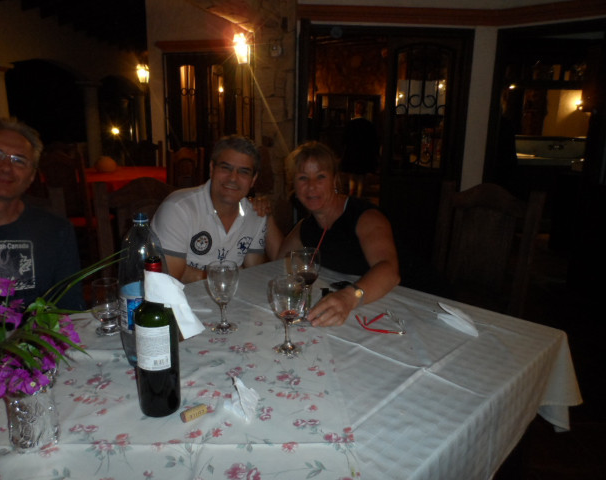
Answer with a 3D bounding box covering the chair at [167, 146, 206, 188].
[{"bbox_3d":[-1.380,-0.526,5.176,0.480,1.100,0.520,-5,14,-26],"label":"chair"}]

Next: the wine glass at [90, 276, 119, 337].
[{"bbox_3d":[-0.520,0.174,1.163,0.070,0.133,0.070,1,12,0],"label":"wine glass"}]

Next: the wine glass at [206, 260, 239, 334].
[{"bbox_3d":[-0.209,0.152,1.179,0.080,0.180,0.080,1,12,0],"label":"wine glass"}]

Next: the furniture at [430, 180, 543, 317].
[{"bbox_3d":[0.708,0.321,2.031,0.480,1.100,0.520,13,17,43],"label":"furniture"}]

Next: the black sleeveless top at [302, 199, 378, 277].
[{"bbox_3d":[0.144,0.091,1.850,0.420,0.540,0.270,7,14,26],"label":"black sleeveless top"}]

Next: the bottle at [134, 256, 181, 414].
[{"bbox_3d":[-0.278,0.181,0.848,0.076,0.300,0.076,1,12,0],"label":"bottle"}]

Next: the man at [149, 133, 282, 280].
[{"bbox_3d":[-0.335,0.244,1.720,0.560,1.271,0.750,-5,13,-26],"label":"man"}]

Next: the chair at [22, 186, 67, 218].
[{"bbox_3d":[-0.873,0.419,1.399,0.520,1.100,0.480,13,17,43],"label":"chair"}]

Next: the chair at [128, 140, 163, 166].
[{"bbox_3d":[-1.766,-0.532,4.921,0.470,1.120,0.500,0,12,-6],"label":"chair"}]

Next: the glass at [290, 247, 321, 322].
[{"bbox_3d":[0.009,0.128,1.250,0.081,0.206,0.081,1,12,0],"label":"glass"}]

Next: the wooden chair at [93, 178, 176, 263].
[{"bbox_3d":[-0.561,0.283,1.961,0.500,1.085,0.470,12,16,43],"label":"wooden chair"}]

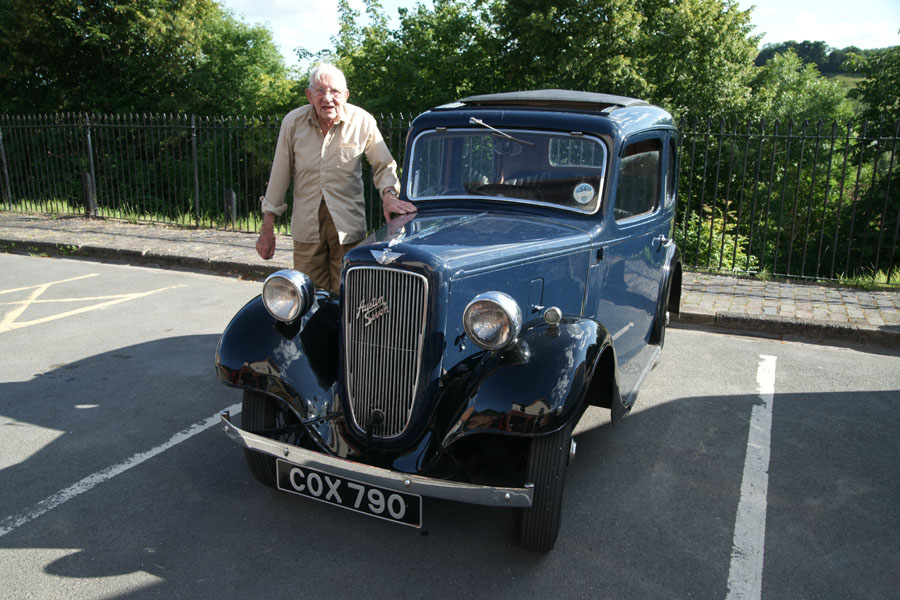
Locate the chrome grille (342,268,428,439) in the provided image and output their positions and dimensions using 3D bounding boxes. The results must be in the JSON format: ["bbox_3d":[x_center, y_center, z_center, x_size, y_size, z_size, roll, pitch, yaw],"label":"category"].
[{"bbox_3d":[-0.214,0.174,2.287,0.292,0.566,0.050,7,8,23],"label":"chrome grille"}]

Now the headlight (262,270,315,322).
[{"bbox_3d":[-0.546,-0.015,2.439,0.162,0.162,0.135,6,14,23],"label":"headlight"}]

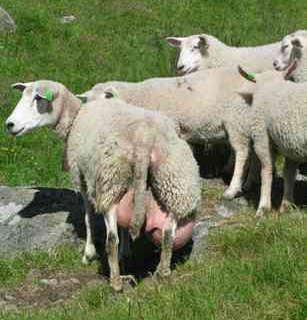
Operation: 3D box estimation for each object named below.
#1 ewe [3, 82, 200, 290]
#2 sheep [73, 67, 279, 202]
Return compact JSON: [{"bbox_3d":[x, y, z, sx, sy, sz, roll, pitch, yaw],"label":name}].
[{"bbox_3d":[-0.245,0.080,5.760,0.570,0.790,1.040,-3,10,-20],"label":"ewe"},{"bbox_3d":[0.100,-0.140,6.720,1.030,0.660,0.420,-1,9,-7],"label":"sheep"}]

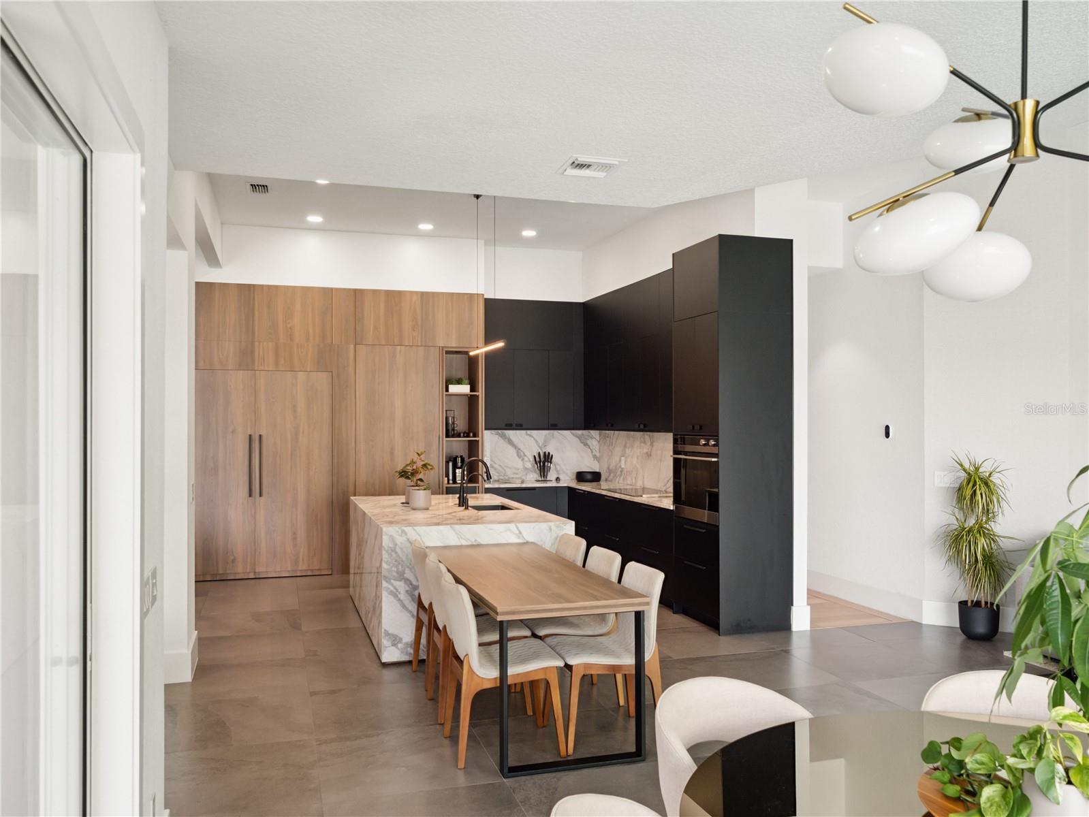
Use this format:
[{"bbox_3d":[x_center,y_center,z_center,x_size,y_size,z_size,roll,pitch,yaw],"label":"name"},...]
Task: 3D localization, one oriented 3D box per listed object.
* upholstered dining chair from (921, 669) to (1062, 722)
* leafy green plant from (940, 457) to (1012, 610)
[{"bbox_3d":[1.445,1.284,2.781,0.560,0.780,0.560,0,-1,21],"label":"upholstered dining chair"},{"bbox_3d":[3.288,0.927,6.691,0.530,1.156,0.480,0,-1,26],"label":"leafy green plant"}]

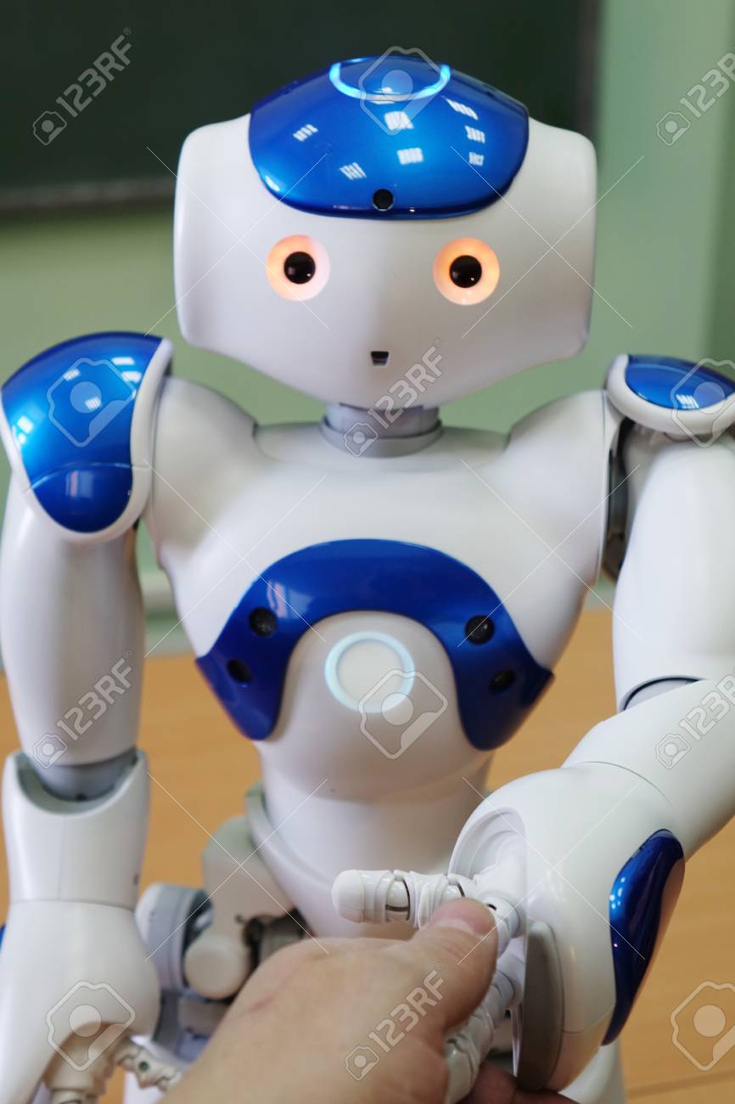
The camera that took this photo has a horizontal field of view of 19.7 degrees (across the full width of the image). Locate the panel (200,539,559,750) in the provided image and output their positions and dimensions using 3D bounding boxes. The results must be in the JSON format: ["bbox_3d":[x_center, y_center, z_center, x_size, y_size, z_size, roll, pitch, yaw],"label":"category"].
[{"bbox_3d":[0.002,0.028,0.720,0.124,0.081,0.047,3,24,2],"label":"panel"}]

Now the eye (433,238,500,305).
[{"bbox_3d":[0.031,-0.088,0.663,0.021,0.021,0.007,1,9,-6],"label":"eye"}]

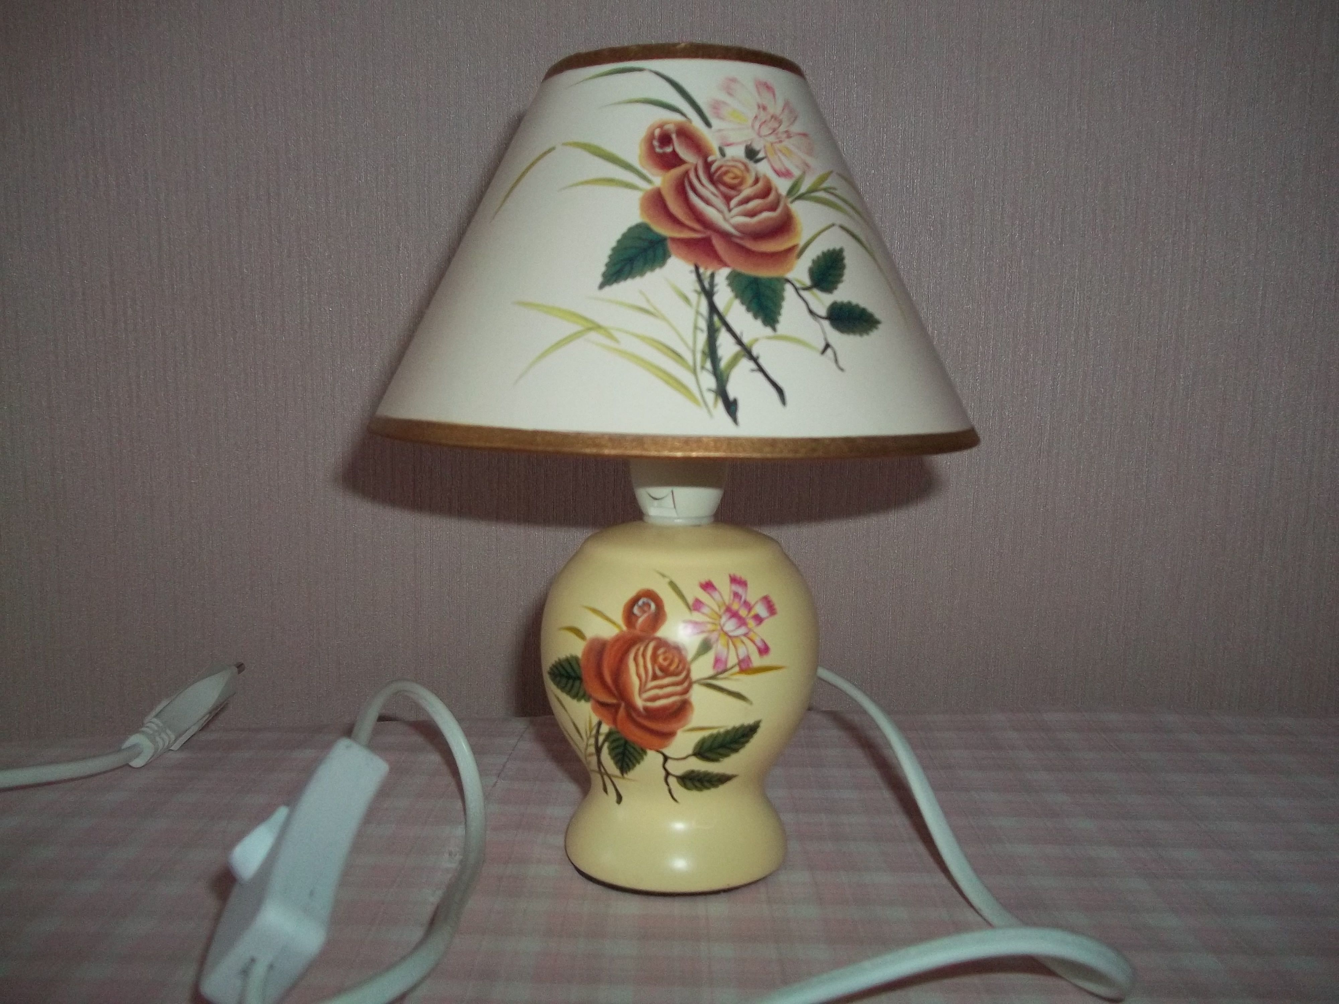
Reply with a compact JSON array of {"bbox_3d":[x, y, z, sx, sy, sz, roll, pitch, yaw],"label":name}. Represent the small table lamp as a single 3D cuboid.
[{"bbox_3d":[0.001,-0.007,0.383,0.183,0.241,0.183,0,8,-2],"label":"small table lamp"}]

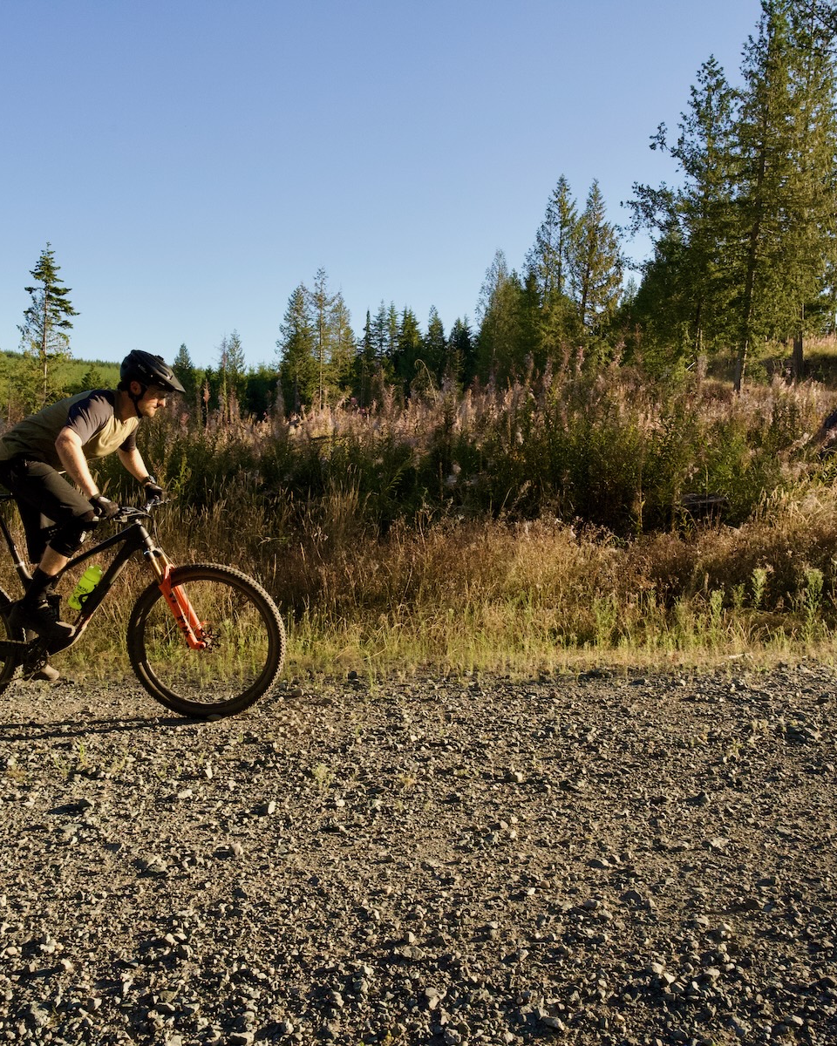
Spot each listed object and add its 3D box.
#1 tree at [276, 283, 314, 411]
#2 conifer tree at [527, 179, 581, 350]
[{"bbox_3d":[-8.904,-12.409,63.000,2.578,9.750,2.578,1,6,0],"label":"tree"},{"bbox_3d":[7.805,-14.350,50.000,2.933,10.974,2.933,1,6,0],"label":"conifer tree"}]

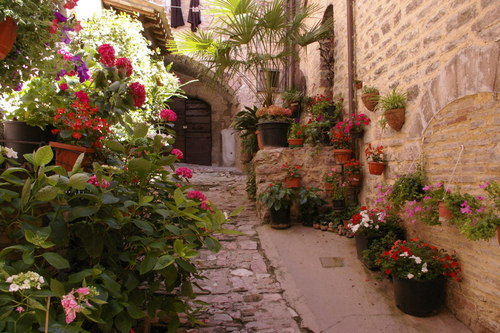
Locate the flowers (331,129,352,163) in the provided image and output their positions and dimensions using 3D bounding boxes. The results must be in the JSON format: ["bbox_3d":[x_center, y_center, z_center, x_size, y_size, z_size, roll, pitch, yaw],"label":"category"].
[{"bbox_3d":[1.245,-0.272,5.100,0.300,0.480,0.290,0,-2,0],"label":"flowers"}]

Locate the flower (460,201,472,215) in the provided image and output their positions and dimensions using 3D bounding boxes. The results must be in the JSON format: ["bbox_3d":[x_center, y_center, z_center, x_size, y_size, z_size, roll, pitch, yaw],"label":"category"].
[{"bbox_3d":[1.444,0.273,2.500,0.075,0.085,0.080,2,-4,-45],"label":"flower"}]

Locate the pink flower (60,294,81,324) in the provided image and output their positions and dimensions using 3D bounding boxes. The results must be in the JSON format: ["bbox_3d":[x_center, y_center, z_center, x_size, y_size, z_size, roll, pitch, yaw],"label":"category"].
[{"bbox_3d":[-0.742,0.587,1.550,0.085,0.130,0.085,0,-3,-11],"label":"pink flower"}]

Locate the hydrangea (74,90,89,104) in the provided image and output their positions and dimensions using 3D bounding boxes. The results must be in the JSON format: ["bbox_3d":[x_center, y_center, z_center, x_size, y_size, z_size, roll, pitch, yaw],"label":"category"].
[{"bbox_3d":[-1.303,-0.534,2.900,0.115,0.110,0.105,0,-3,-11],"label":"hydrangea"}]

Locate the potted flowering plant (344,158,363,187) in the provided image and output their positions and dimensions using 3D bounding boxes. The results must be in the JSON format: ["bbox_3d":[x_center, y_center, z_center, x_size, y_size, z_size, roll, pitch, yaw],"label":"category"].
[{"bbox_3d":[1.367,0.079,4.950,0.235,0.360,0.230,-1,-3,17],"label":"potted flowering plant"}]

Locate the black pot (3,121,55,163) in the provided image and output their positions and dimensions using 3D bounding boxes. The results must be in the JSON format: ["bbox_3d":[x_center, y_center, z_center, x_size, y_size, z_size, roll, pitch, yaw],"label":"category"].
[{"bbox_3d":[-1.444,-0.163,2.450,0.335,0.280,0.335,0,-2,0],"label":"black pot"}]

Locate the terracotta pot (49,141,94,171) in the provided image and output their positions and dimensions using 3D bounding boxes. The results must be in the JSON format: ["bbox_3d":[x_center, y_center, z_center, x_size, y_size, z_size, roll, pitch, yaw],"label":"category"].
[{"bbox_3d":[-1.077,-0.052,2.300,0.340,0.200,0.220,1,-3,-21],"label":"terracotta pot"}]

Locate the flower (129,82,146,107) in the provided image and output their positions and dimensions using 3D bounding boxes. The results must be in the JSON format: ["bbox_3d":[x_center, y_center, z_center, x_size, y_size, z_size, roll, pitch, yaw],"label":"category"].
[{"bbox_3d":[-0.735,-0.471,2.450,0.118,0.155,0.120,1,-2,-27],"label":"flower"}]

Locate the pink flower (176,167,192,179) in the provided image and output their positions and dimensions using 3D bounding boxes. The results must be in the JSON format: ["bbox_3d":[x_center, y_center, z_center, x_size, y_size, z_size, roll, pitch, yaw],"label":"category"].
[{"bbox_3d":[-0.437,0.040,2.500,0.107,0.080,0.105,1,-2,-17],"label":"pink flower"}]

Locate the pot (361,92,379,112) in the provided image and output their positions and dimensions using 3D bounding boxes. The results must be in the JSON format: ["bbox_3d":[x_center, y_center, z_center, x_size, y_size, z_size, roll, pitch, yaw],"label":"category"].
[{"bbox_3d":[1.408,-0.757,4.400,0.160,0.220,0.270,0,-2,-5],"label":"pot"}]

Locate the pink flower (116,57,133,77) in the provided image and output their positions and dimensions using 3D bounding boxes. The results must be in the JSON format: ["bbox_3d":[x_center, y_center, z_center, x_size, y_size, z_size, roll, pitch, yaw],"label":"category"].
[{"bbox_3d":[-0.837,-0.667,2.500,0.108,0.130,0.110,1,-2,-27],"label":"pink flower"}]

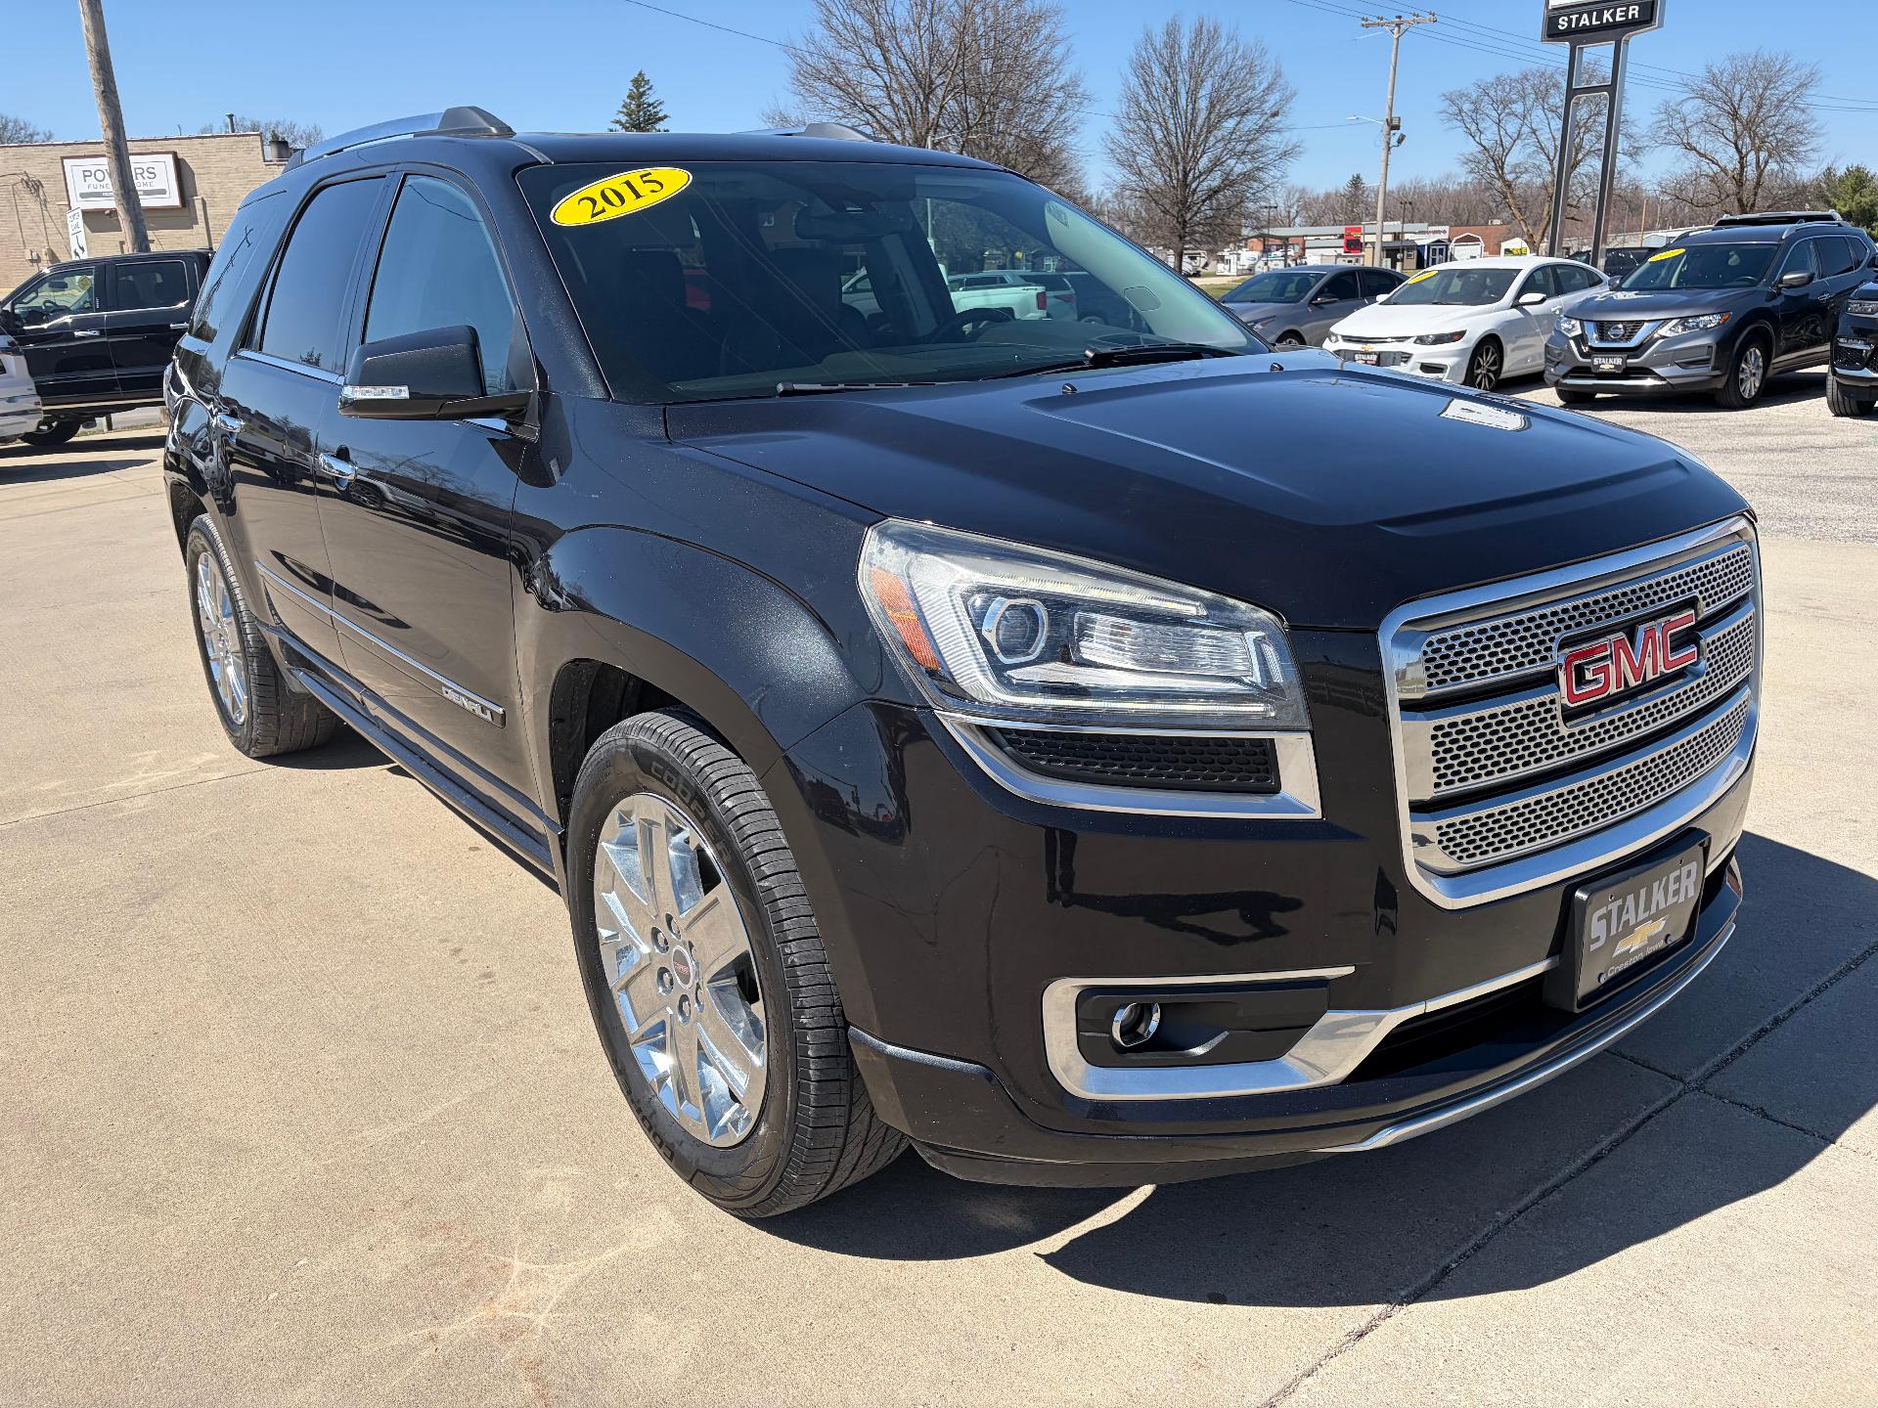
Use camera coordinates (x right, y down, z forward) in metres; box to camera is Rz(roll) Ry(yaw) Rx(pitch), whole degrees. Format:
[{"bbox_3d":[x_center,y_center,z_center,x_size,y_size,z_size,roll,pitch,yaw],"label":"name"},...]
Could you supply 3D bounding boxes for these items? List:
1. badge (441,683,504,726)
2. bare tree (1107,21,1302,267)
[{"bbox_3d":[-0.849,0.001,2.563,0.015,0.040,0.320,-14,20,-36],"label":"badge"},{"bbox_3d":[12.397,-26.098,66.399,9.070,11.420,9.070,-1,16,0],"label":"bare tree"}]

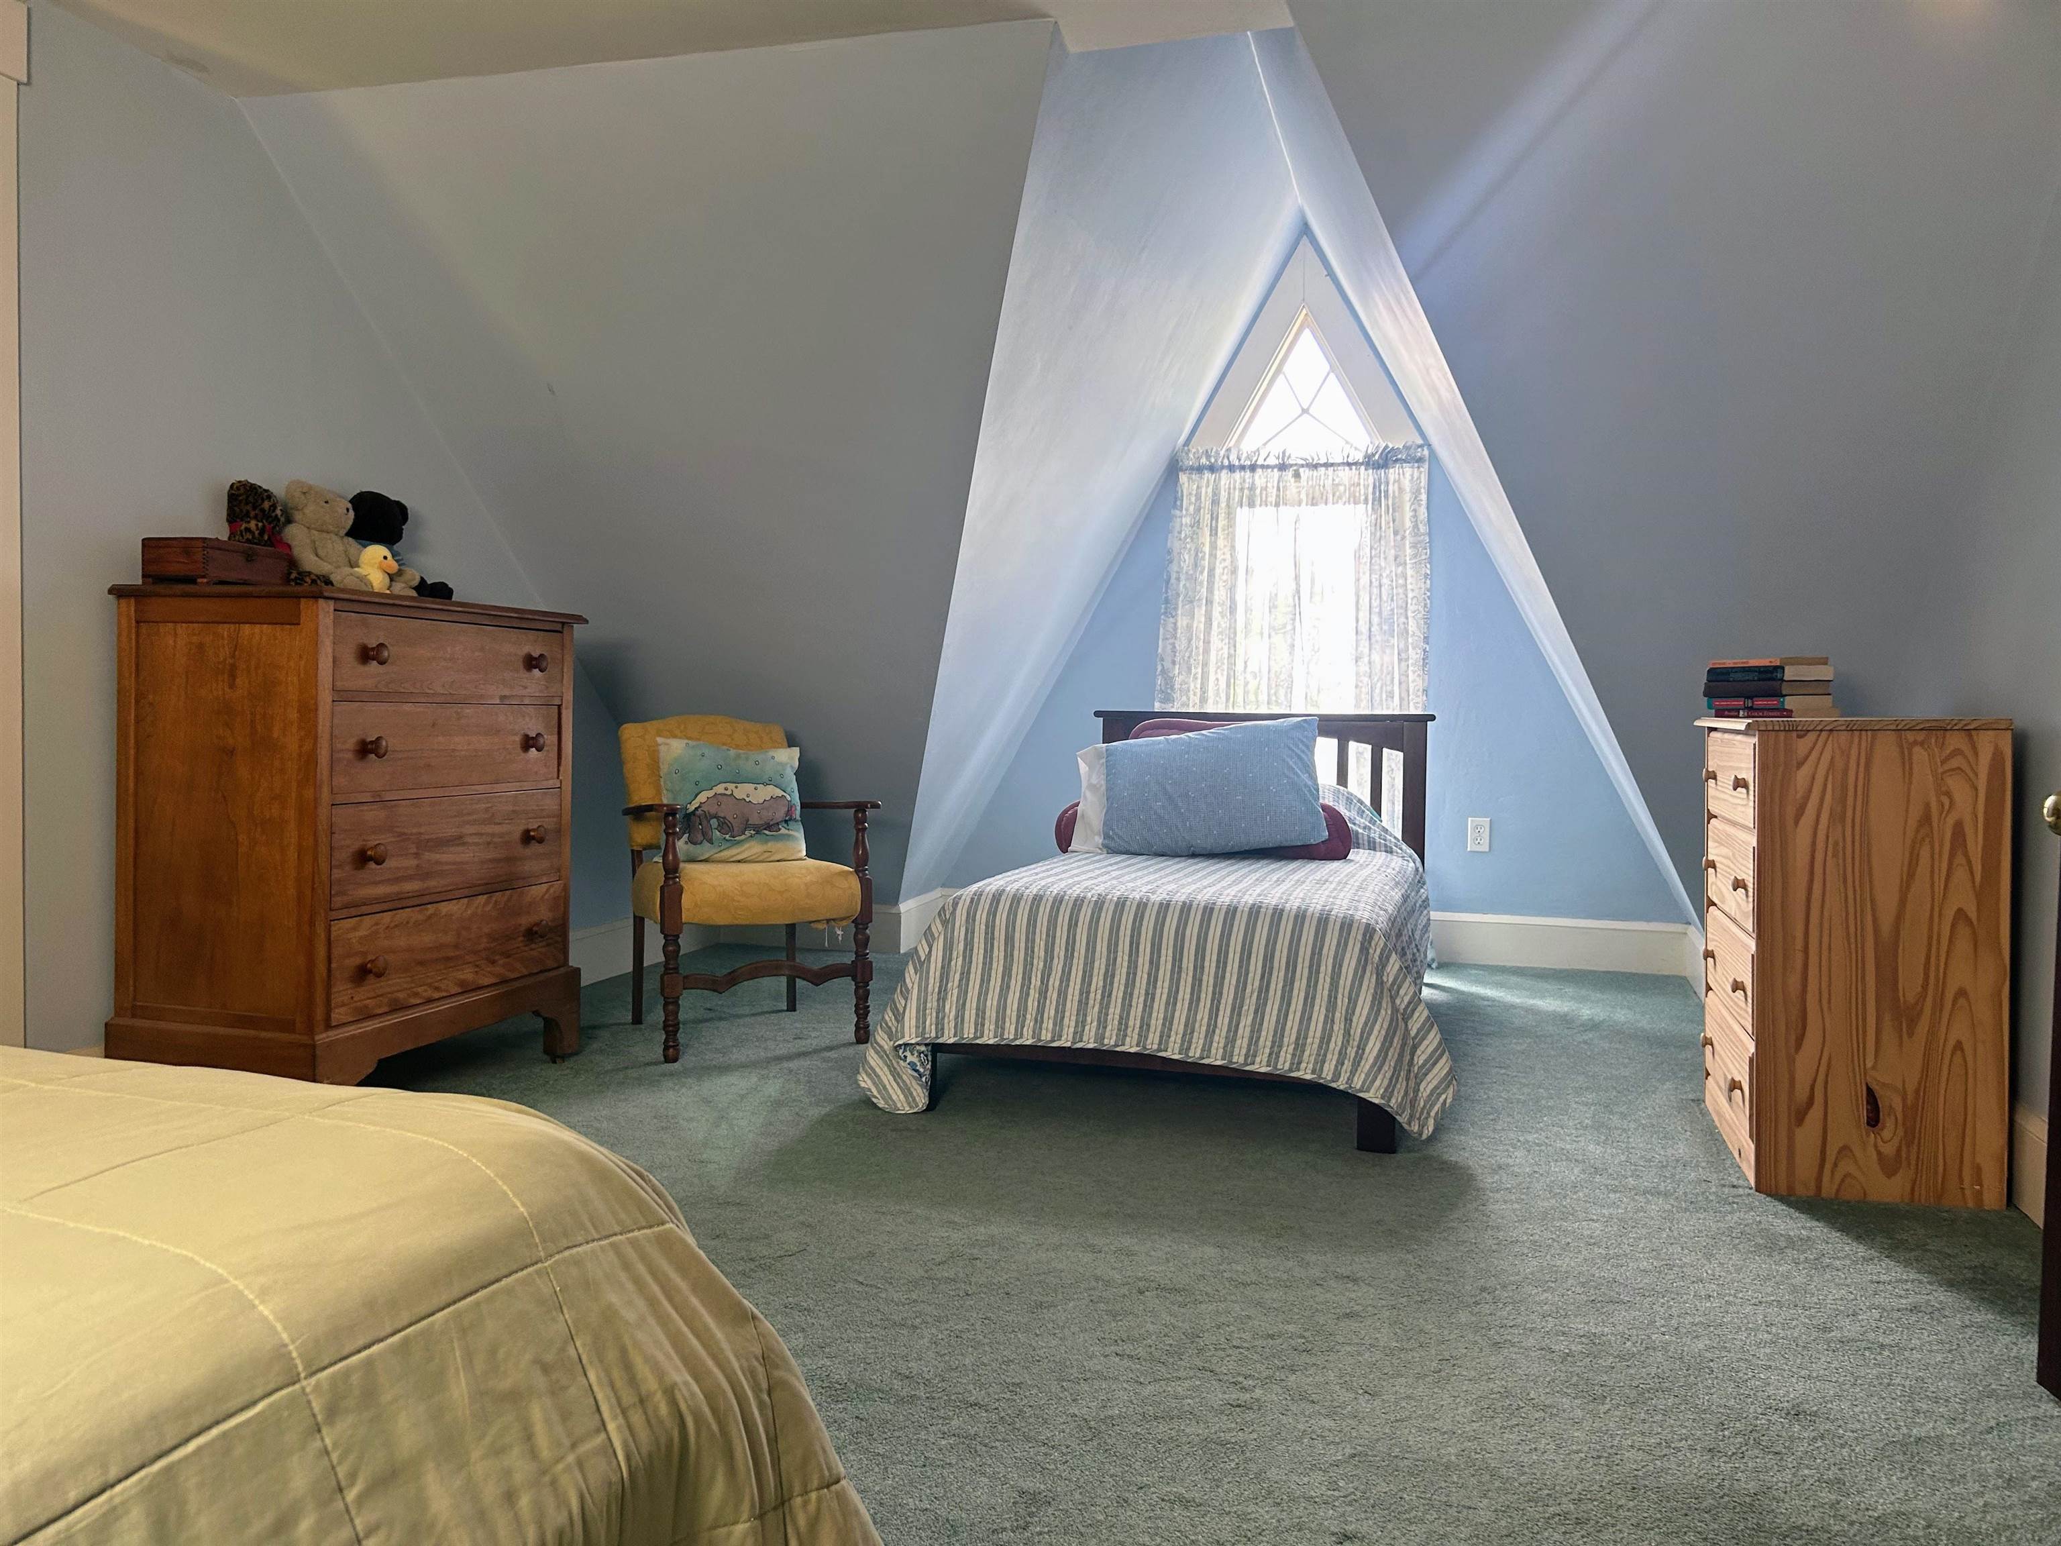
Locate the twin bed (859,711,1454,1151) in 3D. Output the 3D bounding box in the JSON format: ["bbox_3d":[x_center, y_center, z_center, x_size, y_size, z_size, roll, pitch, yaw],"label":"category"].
[{"bbox_3d":[0.480,0.270,4.090,1.160,0.870,2.000,1,1,16],"label":"twin bed"}]

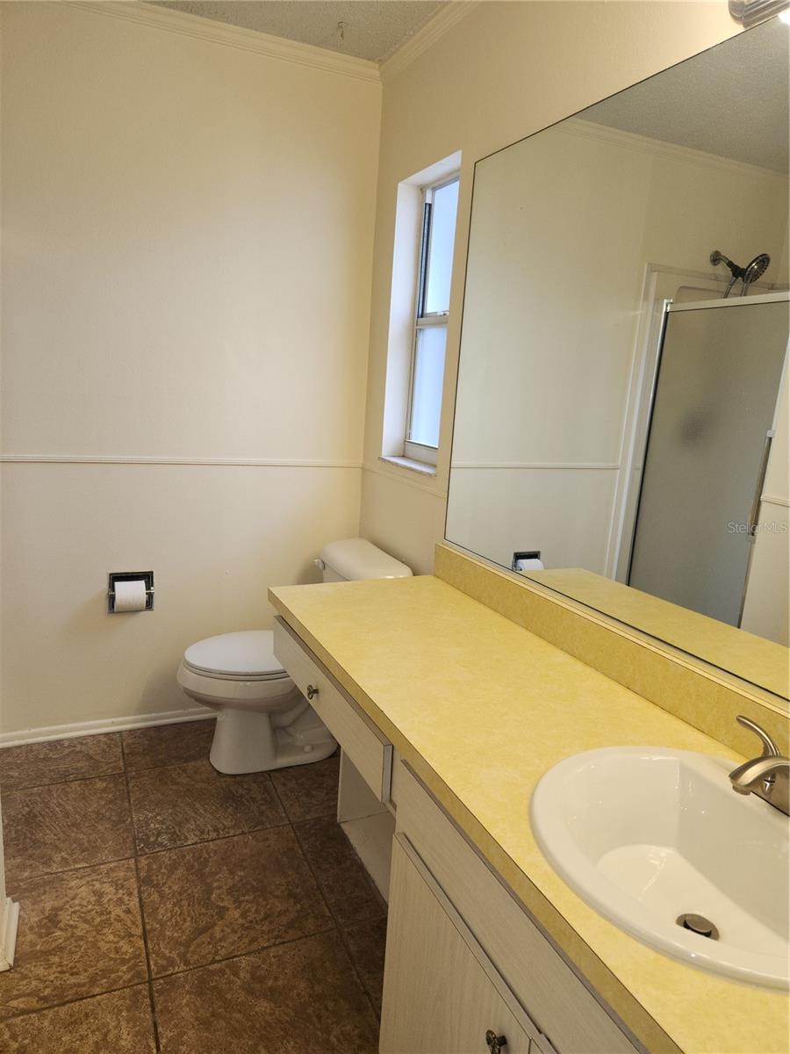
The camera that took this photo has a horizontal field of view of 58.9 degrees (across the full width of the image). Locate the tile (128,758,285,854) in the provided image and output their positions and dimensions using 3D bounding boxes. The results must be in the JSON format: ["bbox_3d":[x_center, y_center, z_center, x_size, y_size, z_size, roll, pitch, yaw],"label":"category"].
[{"bbox_3d":[-0.617,0.880,2.265,0.444,0.010,0.444,-2,12,-24],"label":"tile"}]

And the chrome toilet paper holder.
[{"bbox_3d":[-0.963,0.241,2.561,0.154,0.149,0.070,-2,12,-24],"label":"chrome toilet paper holder"}]

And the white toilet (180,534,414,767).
[{"bbox_3d":[-0.400,0.465,2.530,0.755,0.725,0.475,-2,12,-24],"label":"white toilet"}]

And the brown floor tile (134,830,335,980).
[{"bbox_3d":[-0.435,0.971,1.863,0.444,0.010,0.444,-2,12,-24],"label":"brown floor tile"}]

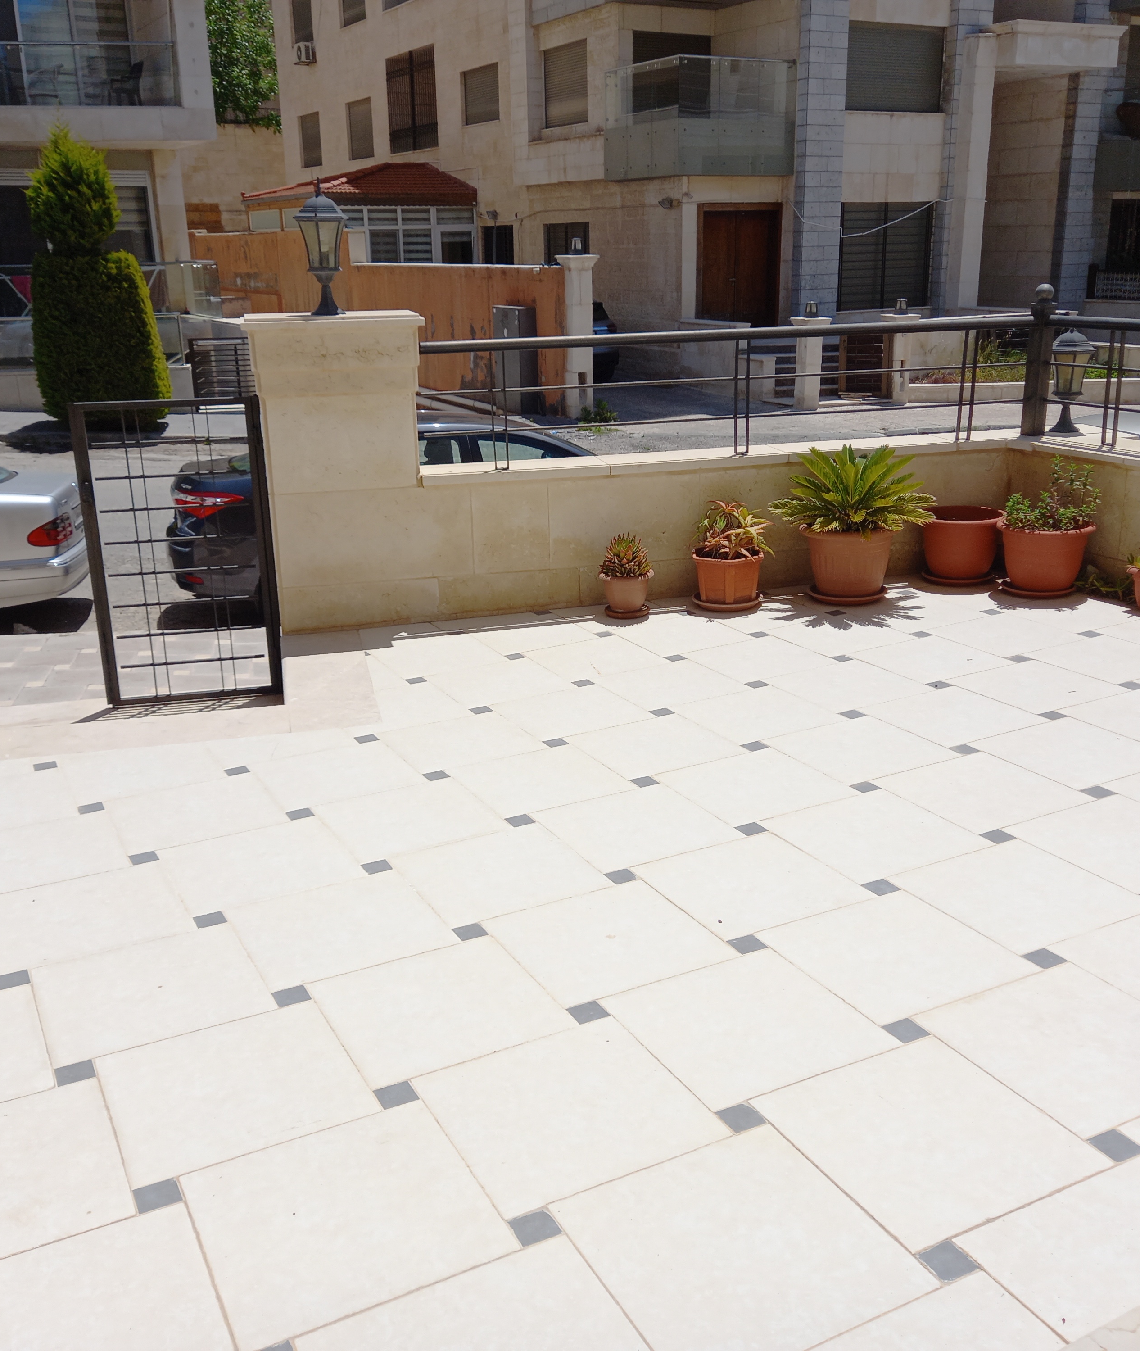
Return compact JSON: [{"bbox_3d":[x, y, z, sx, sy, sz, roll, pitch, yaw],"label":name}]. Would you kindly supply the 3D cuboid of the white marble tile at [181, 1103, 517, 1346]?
[{"bbox_3d":[-0.397,0.933,2.243,0.457,0.015,0.457,-10,19,-24],"label":"white marble tile"}]

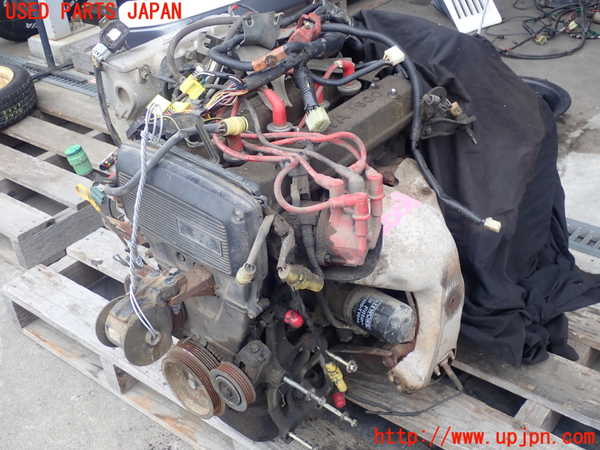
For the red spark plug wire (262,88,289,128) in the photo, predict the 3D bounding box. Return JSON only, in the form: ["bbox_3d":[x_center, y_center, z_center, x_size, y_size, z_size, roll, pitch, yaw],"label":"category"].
[{"bbox_3d":[-0.043,-0.183,1.090,0.048,0.062,0.023,24,44,30],"label":"red spark plug wire"}]

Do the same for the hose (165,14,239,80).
[{"bbox_3d":[-0.171,-0.320,1.256,0.071,0.094,0.132,24,44,30],"label":"hose"}]

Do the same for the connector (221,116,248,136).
[{"bbox_3d":[-0.098,-0.148,1.040,0.040,0.028,0.028,-11,35,-16],"label":"connector"}]

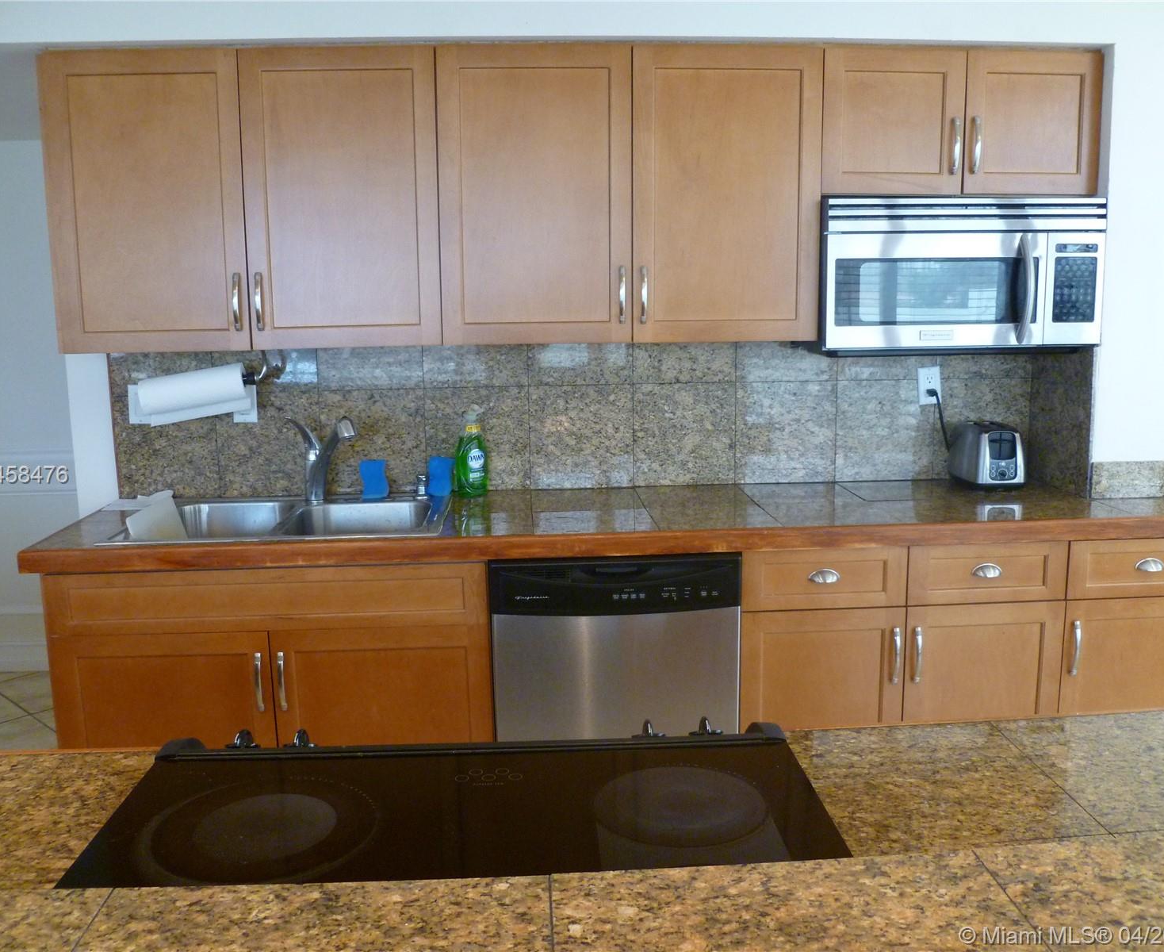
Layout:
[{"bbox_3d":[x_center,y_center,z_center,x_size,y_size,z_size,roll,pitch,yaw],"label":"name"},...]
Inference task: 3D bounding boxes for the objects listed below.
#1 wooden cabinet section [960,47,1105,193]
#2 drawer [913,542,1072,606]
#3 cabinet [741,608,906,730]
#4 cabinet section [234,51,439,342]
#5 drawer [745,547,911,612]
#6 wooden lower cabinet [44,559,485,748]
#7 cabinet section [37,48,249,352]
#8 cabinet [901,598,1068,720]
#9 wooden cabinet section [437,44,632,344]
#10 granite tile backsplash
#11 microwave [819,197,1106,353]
[{"bbox_3d":[1.181,-0.953,2.862,0.371,0.364,0.319,-1,8,-4],"label":"wooden cabinet section"},{"bbox_3d":[0.998,0.213,2.808,0.412,0.150,0.500,-1,8,-4],"label":"drawer"},{"bbox_3d":[0.587,0.603,2.877,0.417,0.629,0.590,-1,8,-4],"label":"cabinet"},{"bbox_3d":[-0.620,-0.720,2.761,0.487,0.740,0.319,-1,8,-4],"label":"cabinet section"},{"bbox_3d":[0.585,0.224,2.780,0.417,0.150,0.500,-1,8,-4],"label":"drawer"},{"bbox_3d":[-0.757,0.567,2.781,1.044,0.789,0.600,-1,8,-4],"label":"wooden lower cabinet"},{"bbox_3d":[-1.102,-0.708,2.727,0.479,0.740,0.319,-1,8,-4],"label":"cabinet section"},{"bbox_3d":[1.001,0.593,2.905,0.412,0.629,0.590,-1,8,-4],"label":"cabinet"},{"bbox_3d":[-0.129,-0.733,2.796,0.499,0.740,0.319,-1,8,-4],"label":"wooden cabinet section"},{"bbox_3d":[0.024,-0.151,2.871,2.730,0.433,0.394,-1,8,-4],"label":"granite tile backsplash"},{"bbox_3d":[0.997,-0.554,2.868,0.754,0.405,0.409,-1,8,-4],"label":"microwave"}]

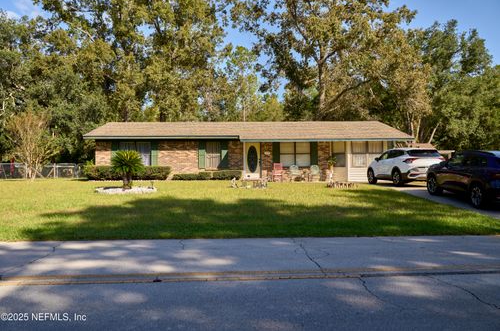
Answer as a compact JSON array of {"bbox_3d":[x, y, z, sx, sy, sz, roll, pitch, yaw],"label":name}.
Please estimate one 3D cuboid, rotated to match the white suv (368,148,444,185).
[{"bbox_3d":[7.220,0.070,18.400,1.870,1.670,4.660,0,0,-5],"label":"white suv"}]

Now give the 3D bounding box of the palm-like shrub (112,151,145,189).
[{"bbox_3d":[-5.170,0.160,16.400,1.430,1.650,1.430,0,0,0],"label":"palm-like shrub"}]

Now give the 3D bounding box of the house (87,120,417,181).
[{"bbox_3d":[-0.200,-0.980,24.900,17.700,3.750,9.100,0,0,0],"label":"house"}]

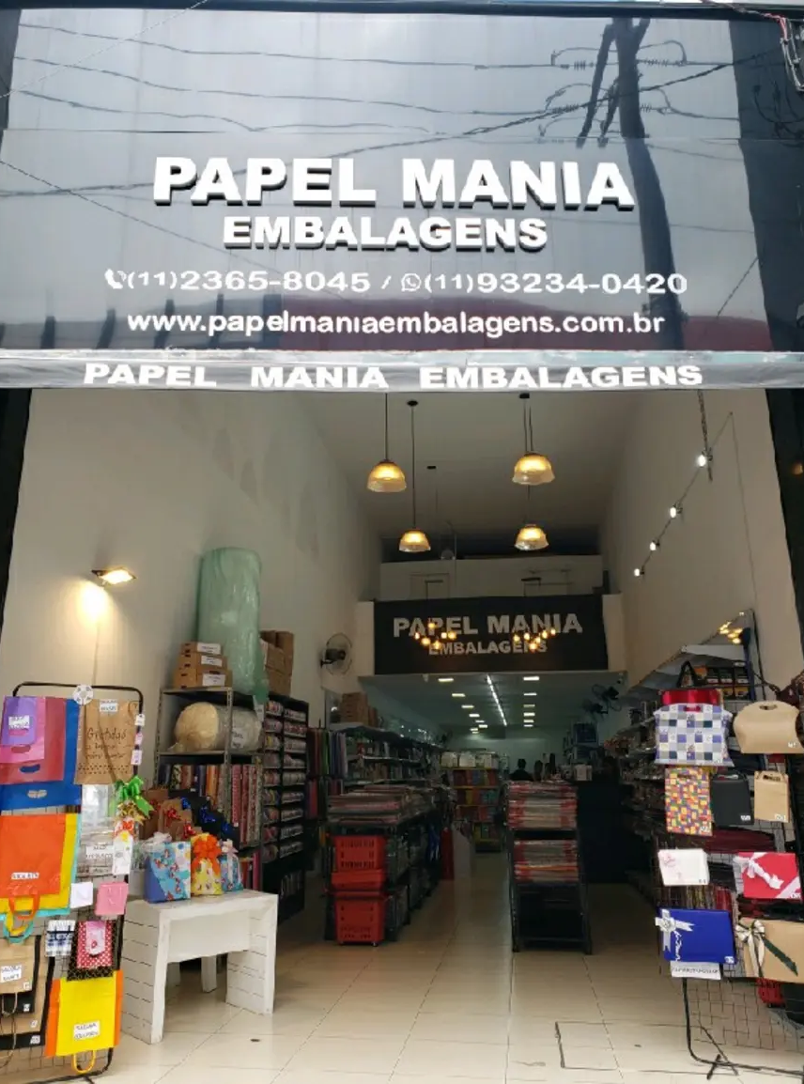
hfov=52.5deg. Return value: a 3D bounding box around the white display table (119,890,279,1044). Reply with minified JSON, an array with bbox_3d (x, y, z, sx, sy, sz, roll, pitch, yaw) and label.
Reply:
[{"bbox_3d":[-1.115,2.310,4.512,0.765,0.611,0.417,15,-22,-43],"label":"white display table"}]

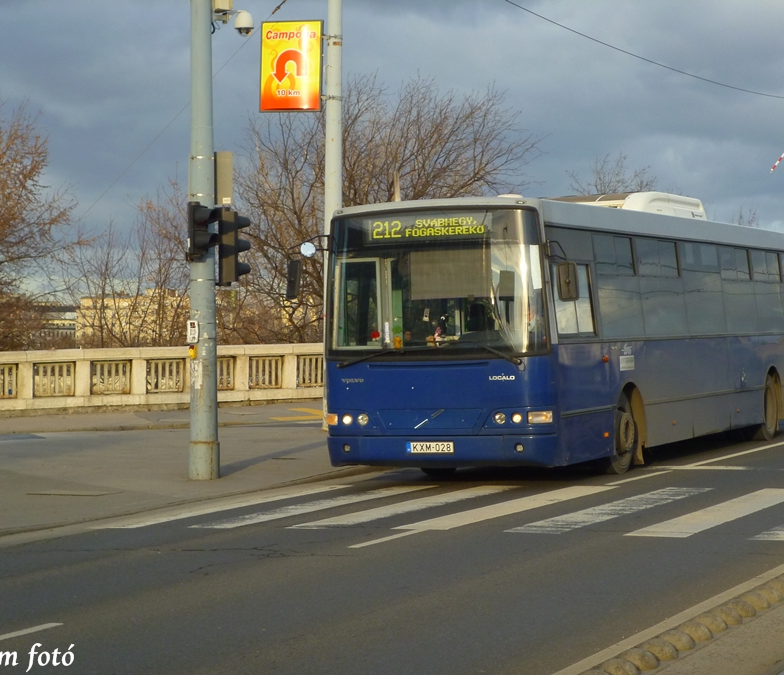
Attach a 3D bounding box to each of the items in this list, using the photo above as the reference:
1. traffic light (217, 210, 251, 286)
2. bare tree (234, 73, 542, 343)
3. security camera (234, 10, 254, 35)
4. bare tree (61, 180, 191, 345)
[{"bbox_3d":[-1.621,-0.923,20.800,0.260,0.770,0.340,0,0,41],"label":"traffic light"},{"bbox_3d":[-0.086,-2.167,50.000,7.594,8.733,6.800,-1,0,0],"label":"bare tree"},{"bbox_3d":[-1.506,-3.205,20.700,0.210,0.270,0.210,-1,0,0],"label":"security camera"},{"bbox_3d":[-6.000,-0.781,46.000,2.858,5.561,3.000,-1,0,0],"label":"bare tree"}]

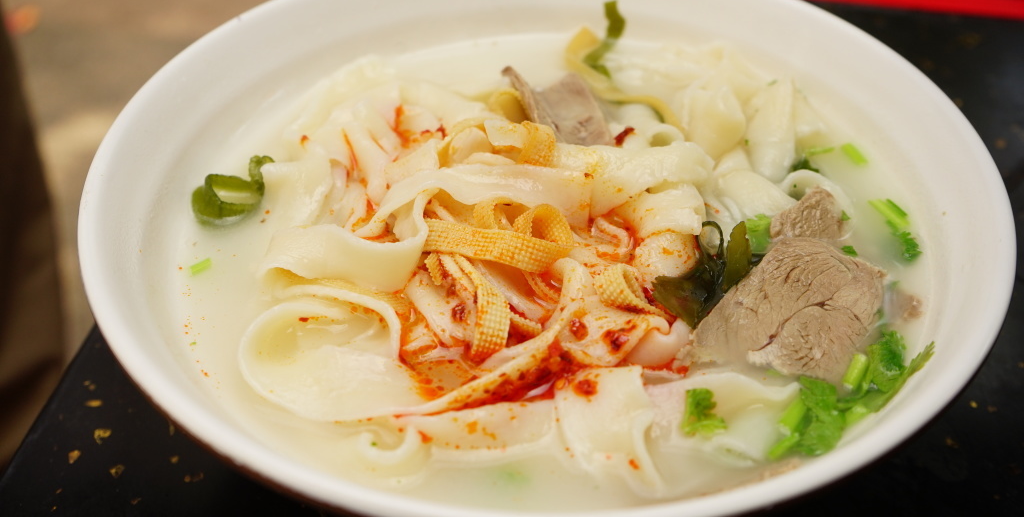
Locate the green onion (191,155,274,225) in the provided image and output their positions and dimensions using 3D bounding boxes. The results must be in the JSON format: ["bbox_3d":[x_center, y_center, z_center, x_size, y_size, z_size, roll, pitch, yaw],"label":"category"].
[{"bbox_3d":[-0.077,-0.017,0.312,0.019,0.010,0.020,0,42,0],"label":"green onion"}]

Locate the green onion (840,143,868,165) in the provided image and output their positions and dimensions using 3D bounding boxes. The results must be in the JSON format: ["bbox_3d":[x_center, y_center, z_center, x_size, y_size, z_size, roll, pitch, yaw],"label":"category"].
[{"bbox_3d":[0.100,-0.030,0.333,0.004,0.003,0.010,-11,43,-12],"label":"green onion"}]

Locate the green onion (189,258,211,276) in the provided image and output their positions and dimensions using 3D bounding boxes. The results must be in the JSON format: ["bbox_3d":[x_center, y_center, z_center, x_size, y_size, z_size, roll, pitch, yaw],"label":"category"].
[{"bbox_3d":[-0.081,0.002,0.296,0.003,0.003,0.006,33,51,31],"label":"green onion"}]

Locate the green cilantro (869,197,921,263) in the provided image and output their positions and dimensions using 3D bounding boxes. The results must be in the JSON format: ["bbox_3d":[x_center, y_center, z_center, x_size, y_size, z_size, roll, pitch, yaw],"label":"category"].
[{"bbox_3d":[0.104,-0.008,0.309,0.007,0.004,0.024,-7,42,-7],"label":"green cilantro"}]

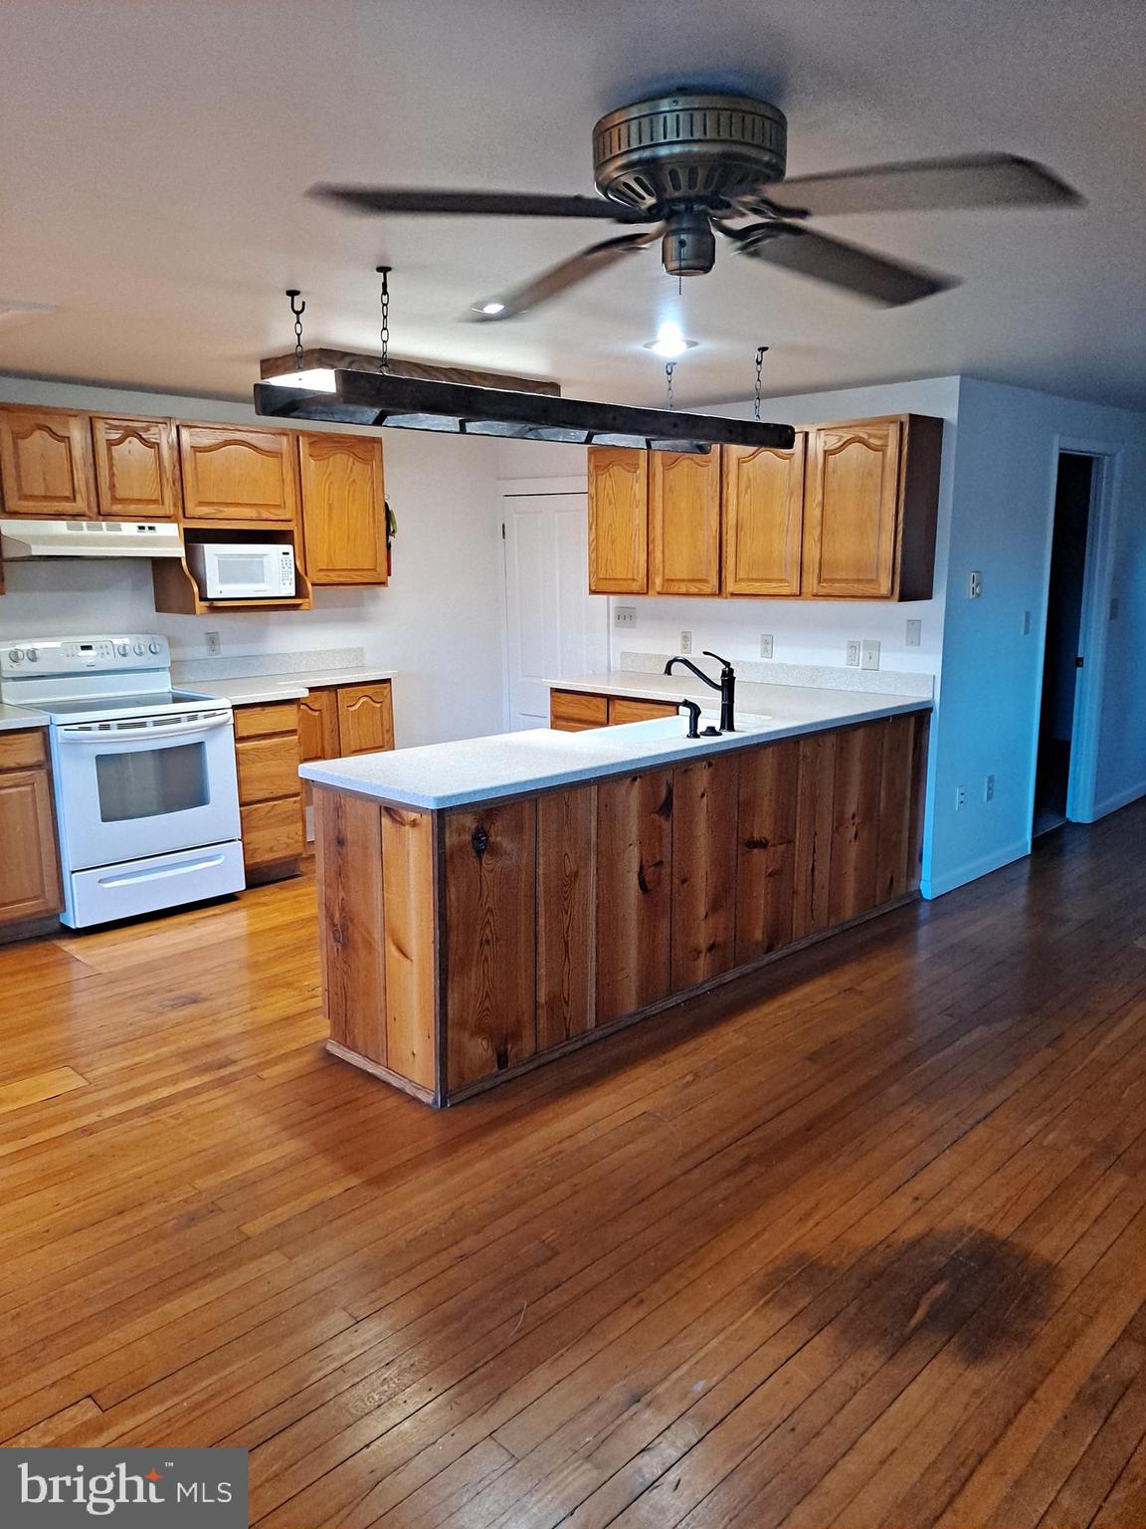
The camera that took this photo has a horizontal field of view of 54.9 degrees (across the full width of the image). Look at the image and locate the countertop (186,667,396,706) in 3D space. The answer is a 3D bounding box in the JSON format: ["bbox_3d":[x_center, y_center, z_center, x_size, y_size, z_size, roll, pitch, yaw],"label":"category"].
[{"bbox_3d":[-1.341,-0.396,5.551,0.620,0.040,1.165,10,15,43],"label":"countertop"}]

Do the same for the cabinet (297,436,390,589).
[{"bbox_3d":[-1.267,-1.290,5.664,0.335,0.756,0.512,10,15,43],"label":"cabinet"}]

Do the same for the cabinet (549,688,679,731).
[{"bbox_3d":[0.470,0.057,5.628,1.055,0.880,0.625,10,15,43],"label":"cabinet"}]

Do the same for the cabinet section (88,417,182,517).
[{"bbox_3d":[-2.023,-1.313,4.942,0.327,0.447,0.381,10,15,43],"label":"cabinet section"}]

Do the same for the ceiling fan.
[{"bbox_3d":[0.205,-0.990,1.972,1.290,0.257,1.290,10,15,43],"label":"ceiling fan"}]

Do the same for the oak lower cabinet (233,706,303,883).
[{"bbox_3d":[-1.626,0.105,5.350,0.610,0.878,0.358,10,15,43],"label":"oak lower cabinet"}]

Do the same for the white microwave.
[{"bbox_3d":[-1.618,-0.916,5.271,0.330,0.258,0.456,10,15,43],"label":"white microwave"}]

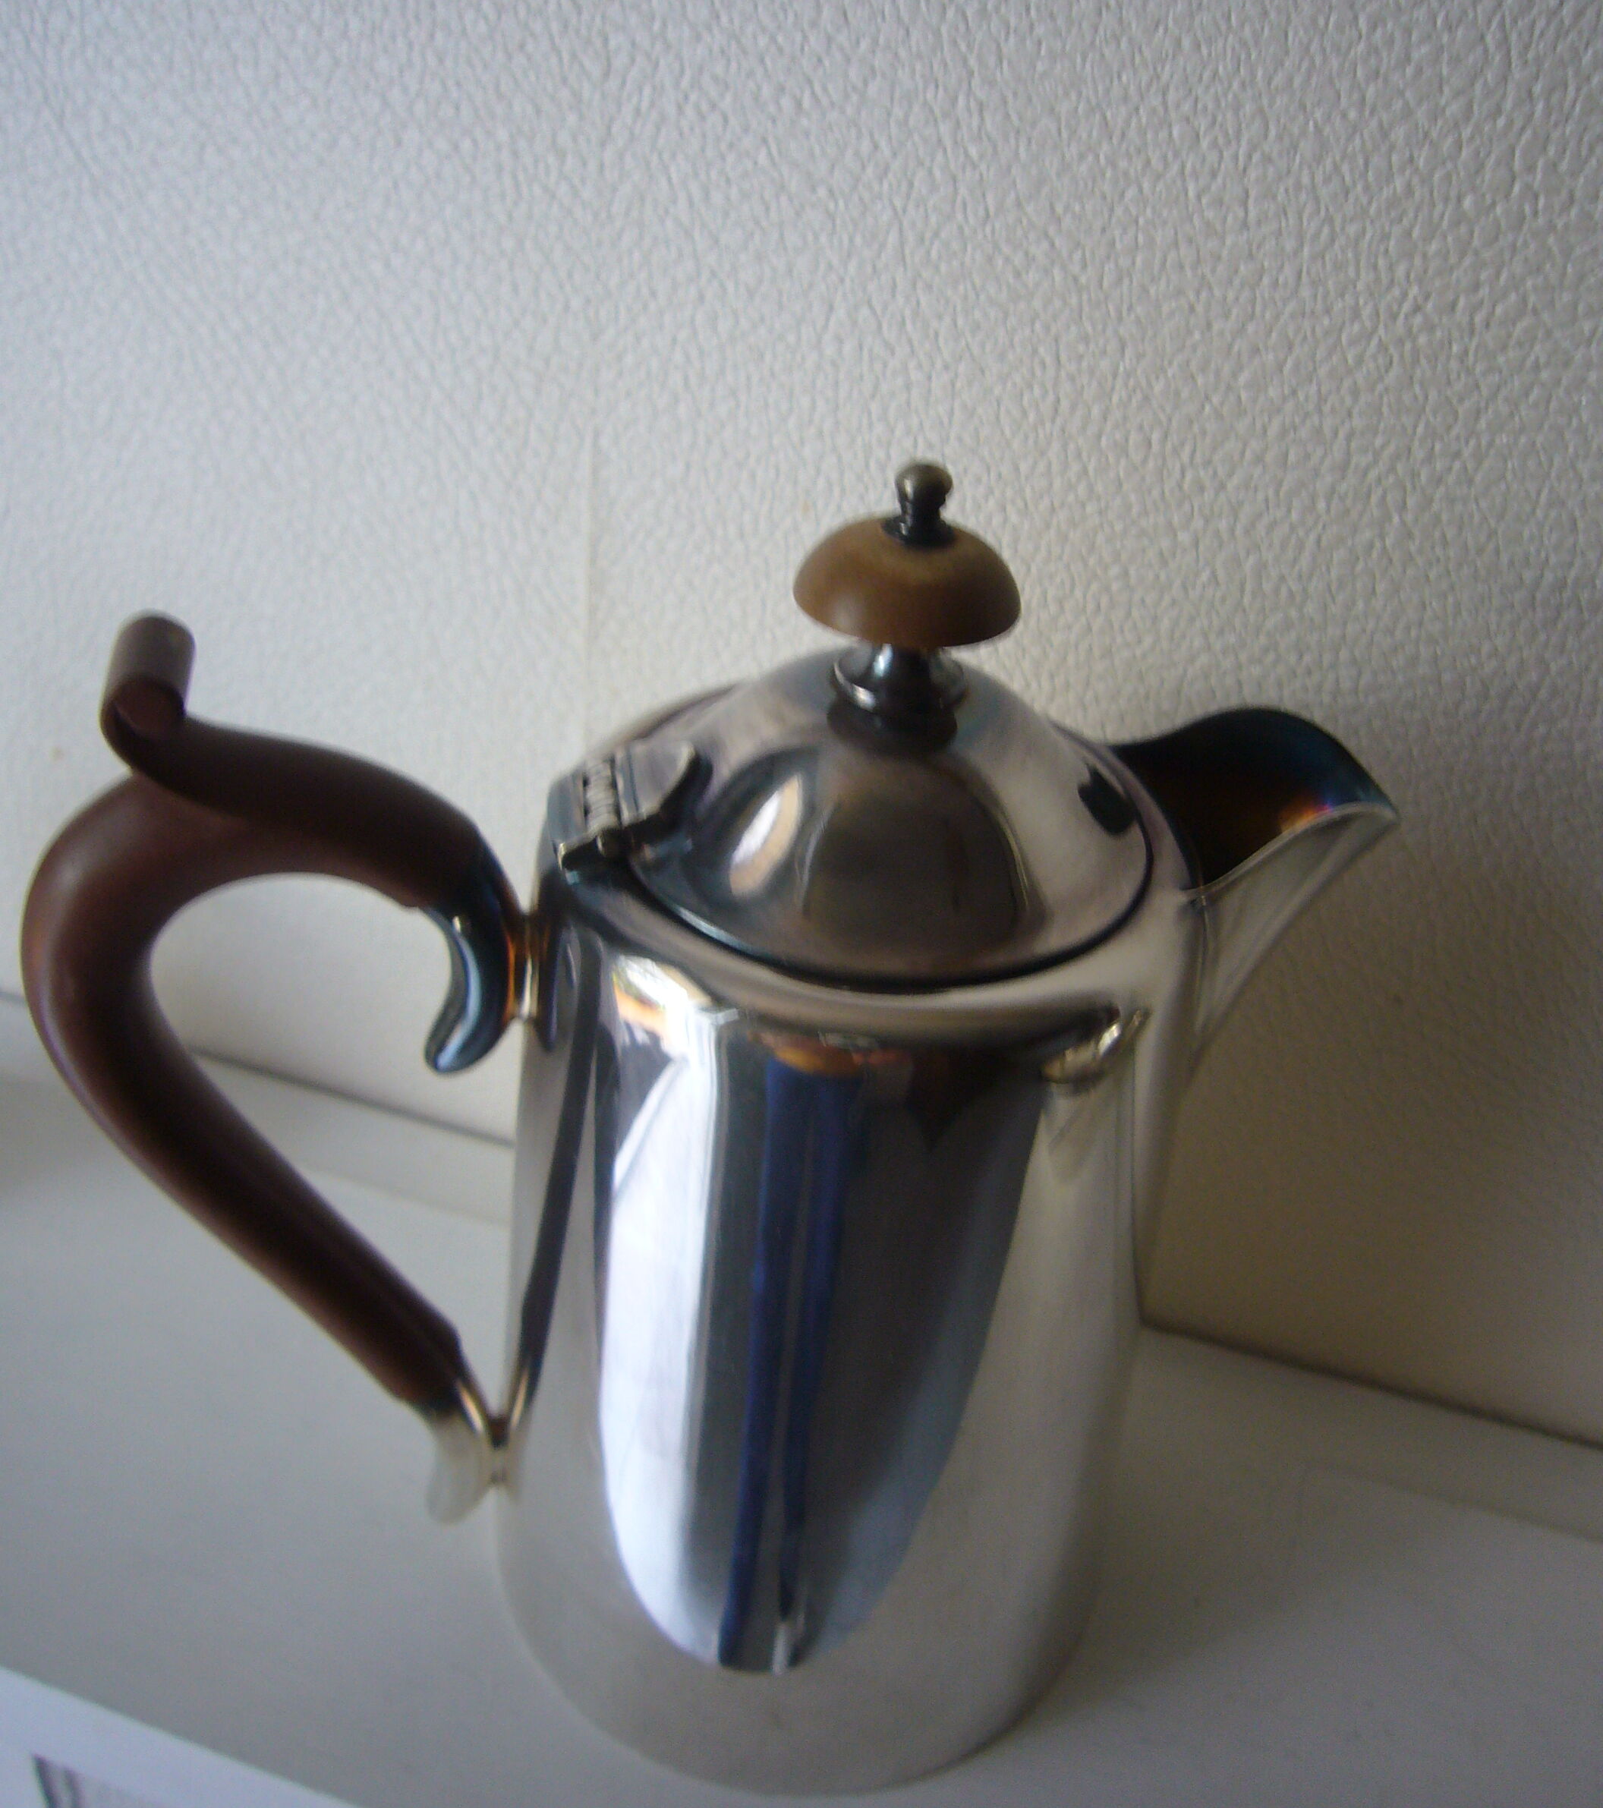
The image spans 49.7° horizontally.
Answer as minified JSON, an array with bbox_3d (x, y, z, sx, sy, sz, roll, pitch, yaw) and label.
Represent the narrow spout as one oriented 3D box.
[{"bbox_3d":[0.062,0.002,0.241,0.035,0.051,0.032,-4,40,-11],"label":"narrow spout"}]

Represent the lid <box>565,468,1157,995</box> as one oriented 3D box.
[{"bbox_3d":[0.009,-0.029,0.202,0.072,0.047,0.068,3,39,-2],"label":"lid"}]

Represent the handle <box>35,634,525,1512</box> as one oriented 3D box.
[{"bbox_3d":[-0.065,0.038,0.238,0.059,0.174,0.016,-4,40,-11],"label":"handle"}]

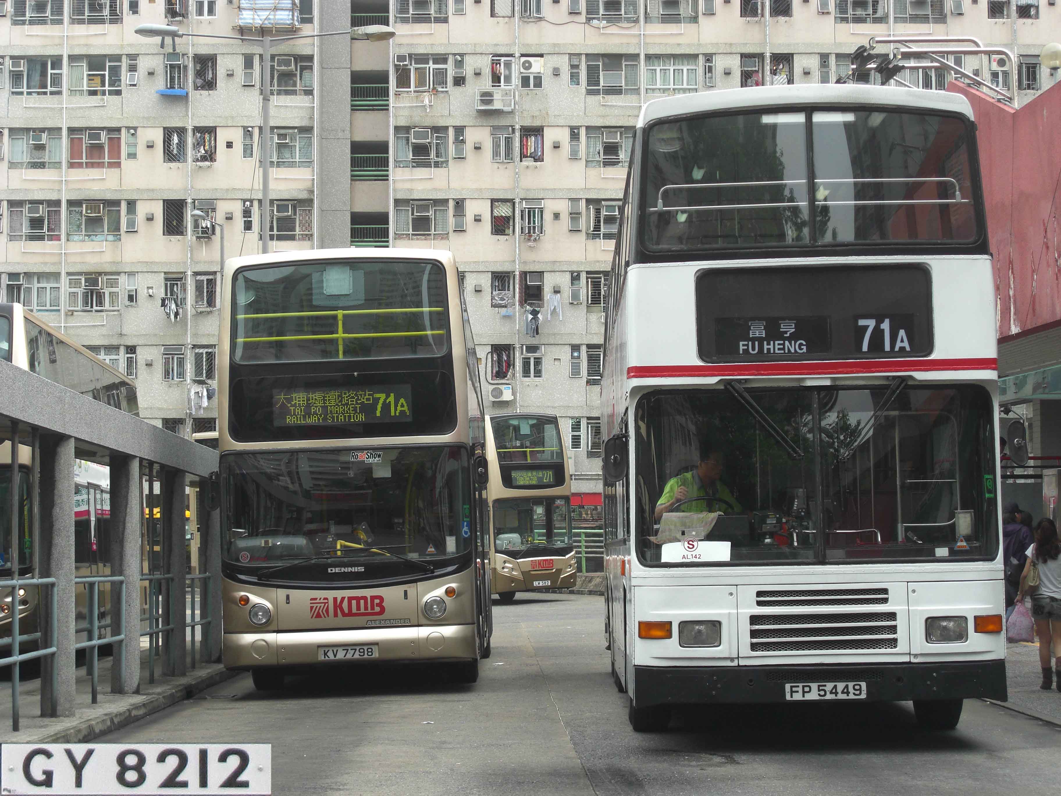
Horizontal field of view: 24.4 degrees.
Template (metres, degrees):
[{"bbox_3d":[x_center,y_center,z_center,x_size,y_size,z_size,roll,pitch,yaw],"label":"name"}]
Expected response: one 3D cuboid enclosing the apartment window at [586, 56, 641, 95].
[{"bbox_3d":[3.067,-12.074,91.639,2.014,1.579,0.200,0,-4,0],"label":"apartment window"}]

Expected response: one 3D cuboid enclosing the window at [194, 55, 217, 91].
[{"bbox_3d":[-12.068,-12.068,91.069,0.862,1.339,0.150,0,-4,0],"label":"window"}]

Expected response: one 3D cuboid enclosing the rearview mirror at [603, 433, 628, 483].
[{"bbox_3d":[0.564,0.404,16.250,0.165,0.325,0.110,-2,-4,9],"label":"rearview mirror"}]

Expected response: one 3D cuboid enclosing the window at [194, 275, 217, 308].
[{"bbox_3d":[-12.003,-3.947,90.520,0.872,1.261,0.150,0,-4,0],"label":"window"}]

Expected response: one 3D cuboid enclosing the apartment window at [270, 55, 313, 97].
[{"bbox_3d":[-9.010,-11.927,90.813,1.970,1.558,0.150,0,-4,0],"label":"apartment window"}]

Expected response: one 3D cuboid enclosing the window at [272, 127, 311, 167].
[{"bbox_3d":[-9.015,-9.245,90.632,1.951,1.506,0.150,0,-4,0],"label":"window"}]

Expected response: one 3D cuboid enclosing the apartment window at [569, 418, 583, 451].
[{"bbox_3d":[1.675,1.324,90.068,0.517,1.219,0.180,0,-3,0],"label":"apartment window"}]

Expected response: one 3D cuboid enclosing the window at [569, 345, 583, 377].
[{"bbox_3d":[1.680,-1.360,90.383,0.489,1.165,0.150,0,-4,0],"label":"window"}]

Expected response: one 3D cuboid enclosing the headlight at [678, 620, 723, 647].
[{"bbox_3d":[1.123,1.566,16.250,0.285,0.176,0.120,-1,-4,1],"label":"headlight"}]

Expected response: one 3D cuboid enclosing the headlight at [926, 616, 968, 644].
[{"bbox_3d":[2.754,1.534,16.230,0.279,0.182,0.120,-1,-4,1],"label":"headlight"}]

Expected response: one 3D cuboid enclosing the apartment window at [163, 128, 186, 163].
[{"bbox_3d":[-13.160,-9.330,90.638,0.867,1.301,0.150,0,-4,0],"label":"apartment window"}]

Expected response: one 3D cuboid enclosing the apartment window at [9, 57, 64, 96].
[{"bbox_3d":[-18.321,-11.912,90.933,2.000,1.427,0.180,0,-3,0],"label":"apartment window"}]

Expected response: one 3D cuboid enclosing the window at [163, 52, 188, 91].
[{"bbox_3d":[-13.176,-12.098,91.068,0.892,1.401,0.200,0,-4,0],"label":"window"}]

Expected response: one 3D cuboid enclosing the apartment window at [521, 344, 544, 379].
[{"bbox_3d":[0.061,-1.318,90.094,0.826,1.271,0.150,0,-4,0],"label":"apartment window"}]

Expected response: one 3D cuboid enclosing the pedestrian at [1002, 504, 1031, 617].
[{"bbox_3d":[4.760,1.935,24.300,0.520,1.780,0.400,-2,-4,25],"label":"pedestrian"}]

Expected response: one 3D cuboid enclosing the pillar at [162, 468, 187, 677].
[{"bbox_3d":[-3.673,1.800,25.300,0.260,2.140,0.260,0,-4,-1],"label":"pillar"}]

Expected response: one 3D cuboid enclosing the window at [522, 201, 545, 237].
[{"bbox_3d":[0.092,-6.641,90.534,0.826,1.324,0.180,0,-3,0],"label":"window"}]

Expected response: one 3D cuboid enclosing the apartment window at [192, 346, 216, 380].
[{"bbox_3d":[-11.969,-1.295,90.095,0.891,1.286,0.150,0,-4,0],"label":"apartment window"}]

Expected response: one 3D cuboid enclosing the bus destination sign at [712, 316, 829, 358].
[{"bbox_3d":[1.631,-0.410,16.520,0.773,0.265,0.060,-1,-4,2],"label":"bus destination sign"}]

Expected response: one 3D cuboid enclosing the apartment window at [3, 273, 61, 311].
[{"bbox_3d":[-18.366,-3.915,90.473,2.082,1.382,0.180,0,-3,0],"label":"apartment window"}]

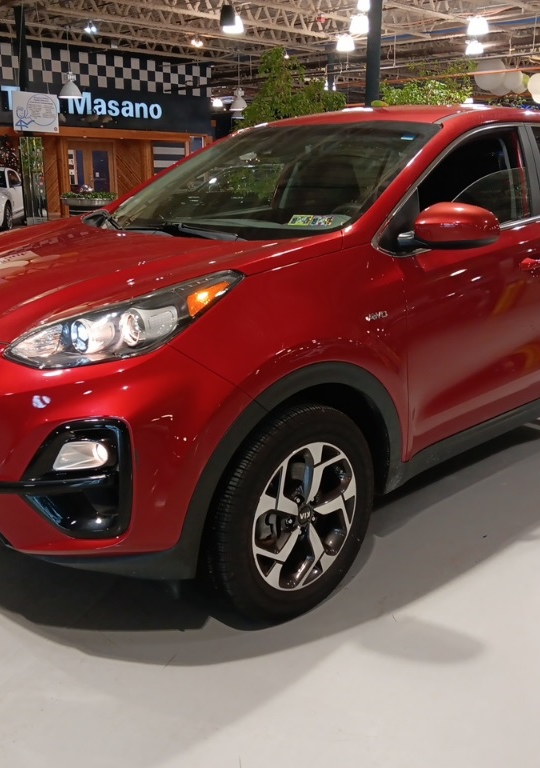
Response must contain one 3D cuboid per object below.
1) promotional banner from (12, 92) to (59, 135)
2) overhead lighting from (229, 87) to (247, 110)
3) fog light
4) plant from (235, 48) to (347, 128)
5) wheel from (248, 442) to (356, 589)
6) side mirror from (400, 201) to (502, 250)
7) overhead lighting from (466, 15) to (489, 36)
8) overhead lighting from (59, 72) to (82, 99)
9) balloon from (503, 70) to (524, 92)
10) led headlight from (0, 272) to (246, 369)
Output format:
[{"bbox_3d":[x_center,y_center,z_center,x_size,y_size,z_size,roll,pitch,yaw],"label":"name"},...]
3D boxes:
[{"bbox_3d":[-5.621,-6.524,18.500,1.170,0.920,0.040,-14,20,-42],"label":"promotional banner"},{"bbox_3d":[-0.830,-7.708,20.800,0.540,0.620,0.540,0,15,0],"label":"overhead lighting"},{"bbox_3d":[-0.477,0.188,1.977,0.100,0.075,0.140,-14,20,-42],"label":"fog light"},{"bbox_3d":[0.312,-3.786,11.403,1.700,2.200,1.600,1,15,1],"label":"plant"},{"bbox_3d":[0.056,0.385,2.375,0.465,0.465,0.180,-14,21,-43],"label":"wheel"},{"bbox_3d":[0.592,-0.503,2.457,0.180,0.160,0.250,-14,20,-42],"label":"side mirror"},{"bbox_3d":[4.721,-8.157,17.500,0.500,0.500,0.500,-14,20,-42],"label":"overhead lighting"},{"bbox_3d":[-4.329,-6.467,16.690,0.520,0.570,0.520,-3,16,-13],"label":"overhead lighting"},{"bbox_3d":[6.535,-8.102,20.600,0.580,0.580,0.580,-14,20,-42],"label":"balloon"},{"bbox_3d":[-0.372,-0.167,2.008,0.510,0.235,0.420,-14,20,-42],"label":"led headlight"}]

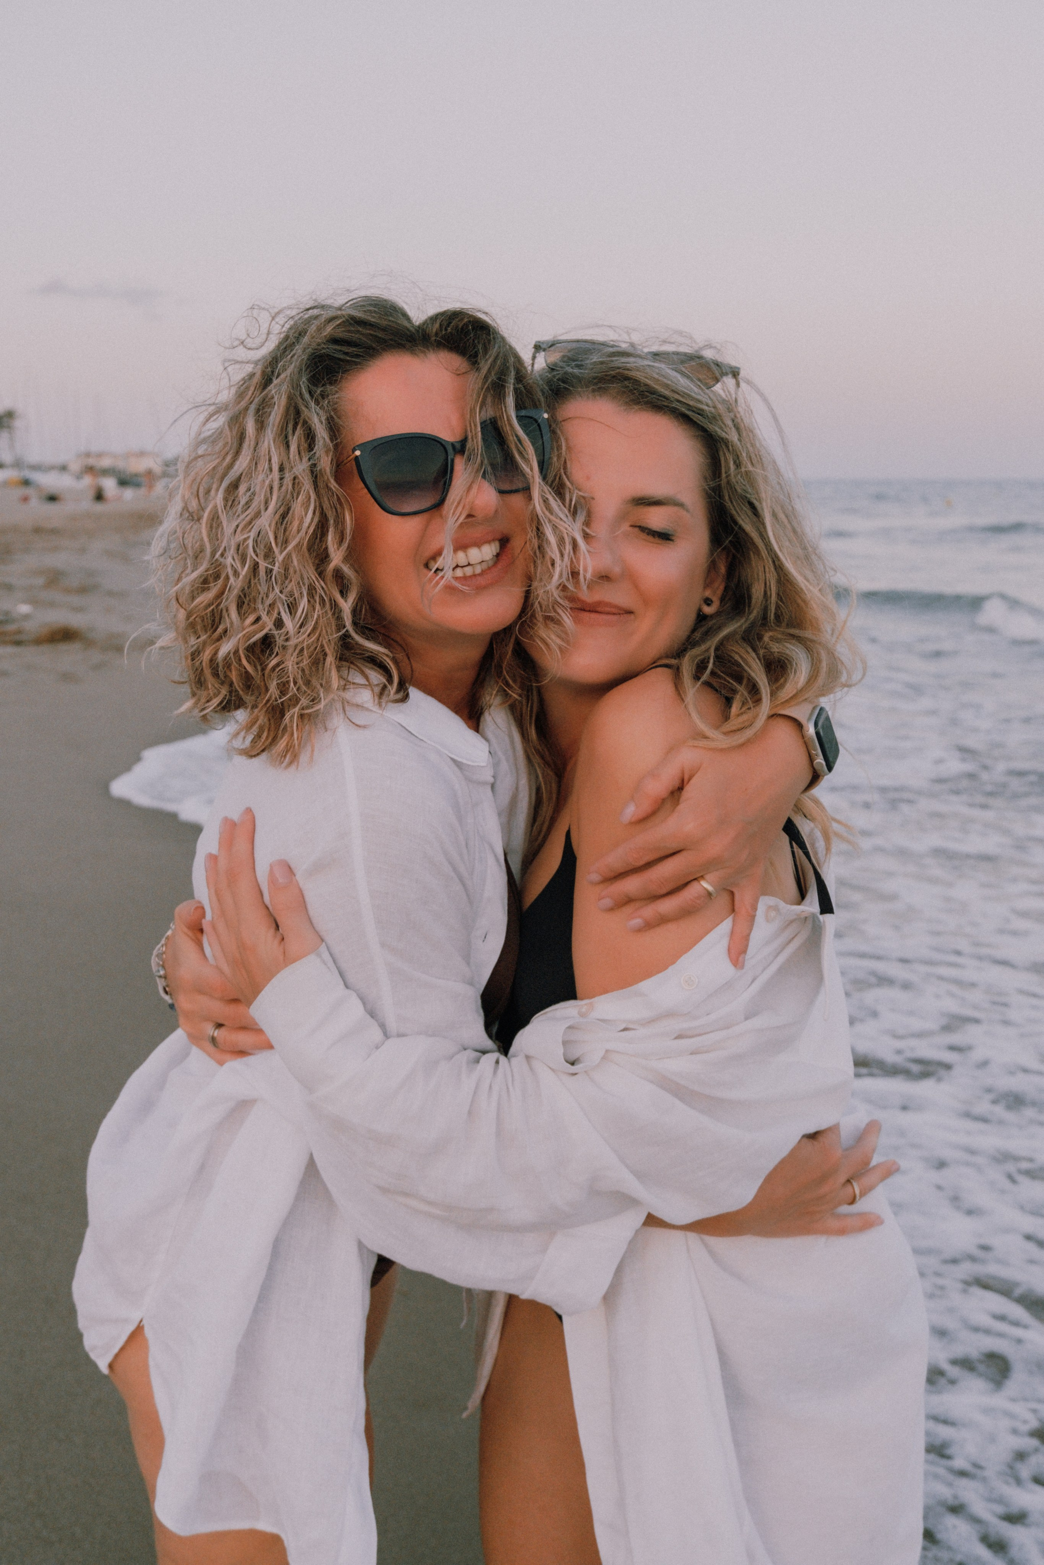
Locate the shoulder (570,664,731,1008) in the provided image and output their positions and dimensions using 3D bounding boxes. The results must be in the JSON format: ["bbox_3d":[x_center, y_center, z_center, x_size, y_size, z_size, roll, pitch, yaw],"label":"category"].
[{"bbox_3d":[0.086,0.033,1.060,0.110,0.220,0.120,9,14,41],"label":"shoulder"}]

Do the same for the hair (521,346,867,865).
[{"bbox_3d":[0.117,-0.132,1.140,0.240,0.350,0.230,9,11,21],"label":"hair"}]

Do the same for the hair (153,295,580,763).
[{"bbox_3d":[-0.107,-0.175,1.110,0.275,0.320,0.250,-10,12,-26],"label":"hair"}]

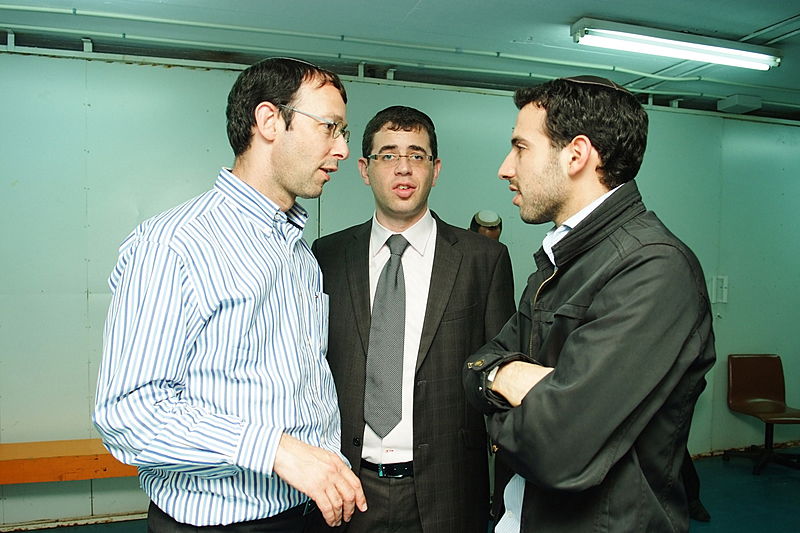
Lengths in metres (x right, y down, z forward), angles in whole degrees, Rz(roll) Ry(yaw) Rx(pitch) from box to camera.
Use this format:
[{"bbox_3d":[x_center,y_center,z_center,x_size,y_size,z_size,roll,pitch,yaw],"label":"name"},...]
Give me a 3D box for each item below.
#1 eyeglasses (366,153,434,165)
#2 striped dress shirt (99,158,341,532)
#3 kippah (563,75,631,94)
[{"bbox_3d":[-0.002,-0.231,1.470,0.143,0.038,0.142,1,3,-4],"label":"eyeglasses"},{"bbox_3d":[-0.238,0.117,1.080,0.360,0.570,0.500,2,3,27],"label":"striped dress shirt"},{"bbox_3d":[0.323,-0.291,1.045,0.130,0.037,0.130,13,2,-1],"label":"kippah"}]

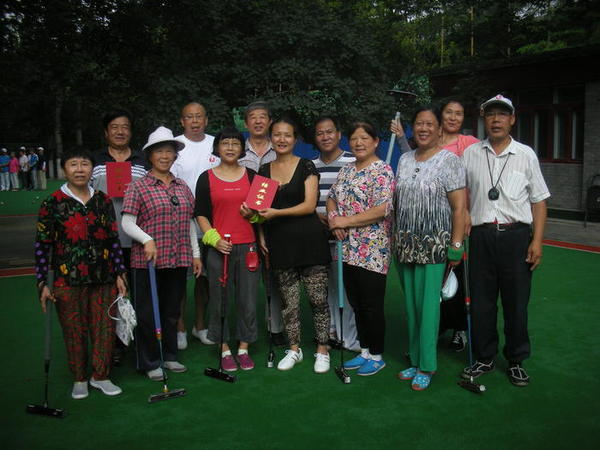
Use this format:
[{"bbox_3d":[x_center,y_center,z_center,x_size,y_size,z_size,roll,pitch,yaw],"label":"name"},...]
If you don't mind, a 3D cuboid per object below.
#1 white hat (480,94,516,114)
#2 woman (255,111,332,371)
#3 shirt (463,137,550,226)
[{"bbox_3d":[1.115,-0.673,3.416,0.190,0.130,0.260,2,9,28],"label":"white hat"},{"bbox_3d":[-0.041,0.129,3.868,0.480,1.604,0.370,0,8,15],"label":"woman"},{"bbox_3d":[1.217,-0.243,3.577,0.510,0.538,0.280,2,7,23],"label":"shirt"}]

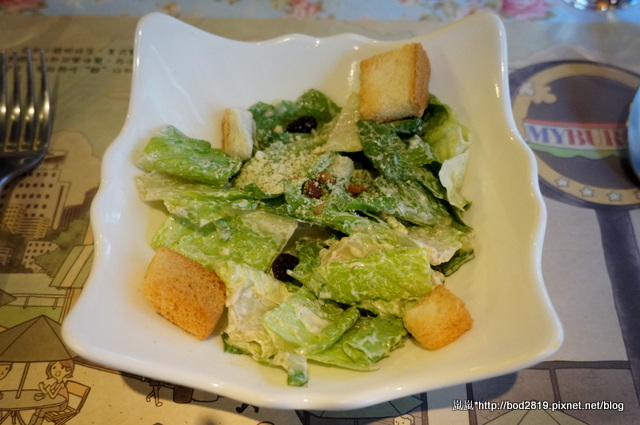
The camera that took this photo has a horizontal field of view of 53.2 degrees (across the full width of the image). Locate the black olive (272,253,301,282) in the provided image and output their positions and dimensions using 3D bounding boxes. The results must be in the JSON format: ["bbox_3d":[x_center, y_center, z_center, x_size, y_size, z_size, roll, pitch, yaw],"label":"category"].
[{"bbox_3d":[-0.015,0.024,0.284,0.011,0.009,0.011,-14,60,-8],"label":"black olive"}]

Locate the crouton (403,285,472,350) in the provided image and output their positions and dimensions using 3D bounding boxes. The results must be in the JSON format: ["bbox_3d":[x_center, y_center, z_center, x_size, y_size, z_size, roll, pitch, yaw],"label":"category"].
[{"bbox_3d":[0.048,0.043,0.261,0.018,0.017,0.018,39,74,21],"label":"crouton"}]

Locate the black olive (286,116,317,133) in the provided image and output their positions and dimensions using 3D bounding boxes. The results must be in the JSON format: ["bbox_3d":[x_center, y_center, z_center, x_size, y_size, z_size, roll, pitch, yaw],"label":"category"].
[{"bbox_3d":[-0.009,-0.044,0.319,0.013,0.008,0.009,-8,59,-5],"label":"black olive"}]

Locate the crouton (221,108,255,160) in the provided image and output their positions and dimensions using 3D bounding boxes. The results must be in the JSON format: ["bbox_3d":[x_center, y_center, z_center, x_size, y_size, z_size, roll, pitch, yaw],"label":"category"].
[{"bbox_3d":[-0.041,-0.038,0.318,0.013,0.017,0.024,2,85,-30],"label":"crouton"}]

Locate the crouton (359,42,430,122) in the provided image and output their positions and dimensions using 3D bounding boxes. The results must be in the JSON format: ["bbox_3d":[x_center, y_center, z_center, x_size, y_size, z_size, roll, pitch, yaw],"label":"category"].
[{"bbox_3d":[0.038,-0.065,0.324,0.028,0.025,0.034,0,94,29],"label":"crouton"}]

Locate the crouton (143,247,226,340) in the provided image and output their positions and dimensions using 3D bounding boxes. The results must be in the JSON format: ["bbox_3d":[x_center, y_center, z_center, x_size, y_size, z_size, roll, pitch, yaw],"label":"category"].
[{"bbox_3d":[-0.056,0.034,0.267,0.028,0.020,0.021,29,65,3],"label":"crouton"}]

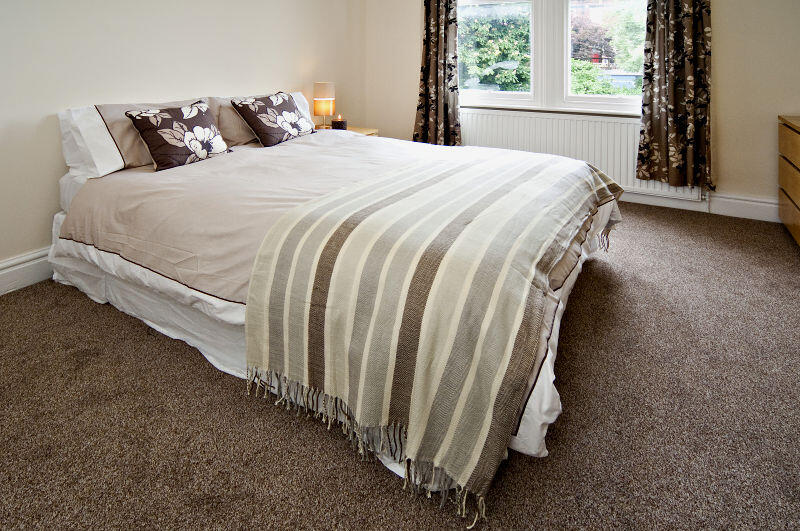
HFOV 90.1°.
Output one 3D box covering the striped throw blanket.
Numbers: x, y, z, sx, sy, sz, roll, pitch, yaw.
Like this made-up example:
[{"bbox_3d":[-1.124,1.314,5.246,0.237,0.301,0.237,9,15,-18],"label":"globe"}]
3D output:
[{"bbox_3d":[0.330,-0.080,1.720,0.980,0.550,1.750,12,26,26],"label":"striped throw blanket"}]

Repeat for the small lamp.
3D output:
[{"bbox_3d":[-0.645,-1.354,3.380,0.185,0.390,0.185,0,23,0],"label":"small lamp"}]

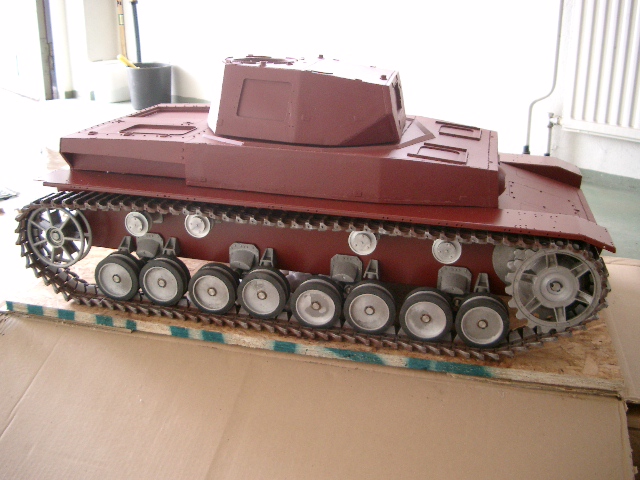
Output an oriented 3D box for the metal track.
[{"bbox_3d":[-0.047,0.044,1.073,0.922,0.189,0.068,6,21,12],"label":"metal track"}]

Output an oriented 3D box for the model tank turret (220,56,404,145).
[{"bbox_3d":[-0.023,-0.250,1.174,0.352,0.120,0.290,6,21,12],"label":"model tank turret"}]

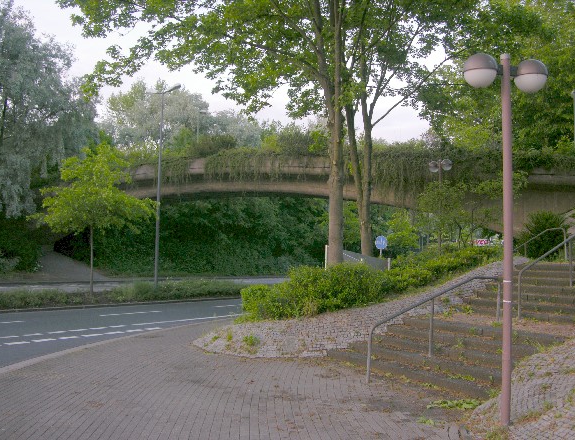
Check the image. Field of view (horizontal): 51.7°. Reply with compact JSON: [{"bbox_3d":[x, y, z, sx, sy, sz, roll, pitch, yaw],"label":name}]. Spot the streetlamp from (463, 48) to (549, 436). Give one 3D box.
[{"bbox_3d":[2.400,0.180,6.528,0.920,4.060,0.370,2,-4,-14],"label":"streetlamp"}]

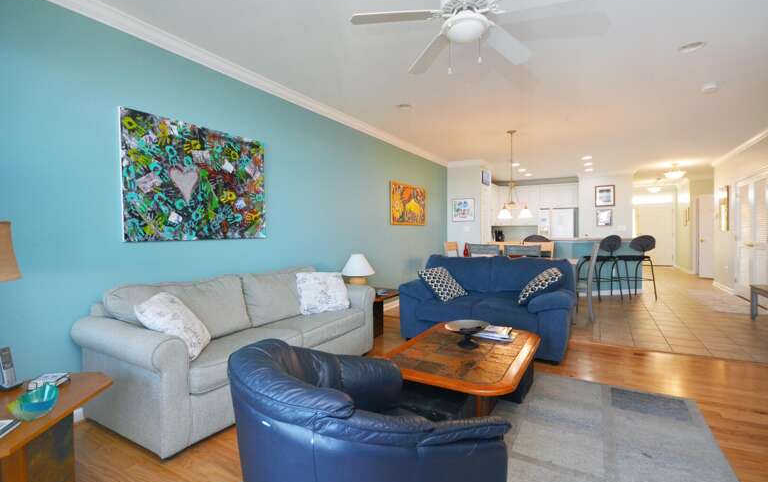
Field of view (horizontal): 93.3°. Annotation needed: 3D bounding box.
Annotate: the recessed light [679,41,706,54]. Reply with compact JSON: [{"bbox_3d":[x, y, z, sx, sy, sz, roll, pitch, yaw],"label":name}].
[{"bbox_3d":[2.480,-1.547,2.919,0.190,0.025,0.190,0,2,31],"label":"recessed light"}]

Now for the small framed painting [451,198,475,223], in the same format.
[{"bbox_3d":[1.702,-0.658,7.757,0.493,0.503,0.030,0,1,31],"label":"small framed painting"}]

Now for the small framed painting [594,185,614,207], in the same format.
[{"bbox_3d":[5.745,-1.156,9.435,0.454,0.551,0.030,0,1,31],"label":"small framed painting"}]

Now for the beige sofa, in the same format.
[{"bbox_3d":[-0.999,0.698,2.950,0.900,0.840,2.120,0,2,31],"label":"beige sofa"}]

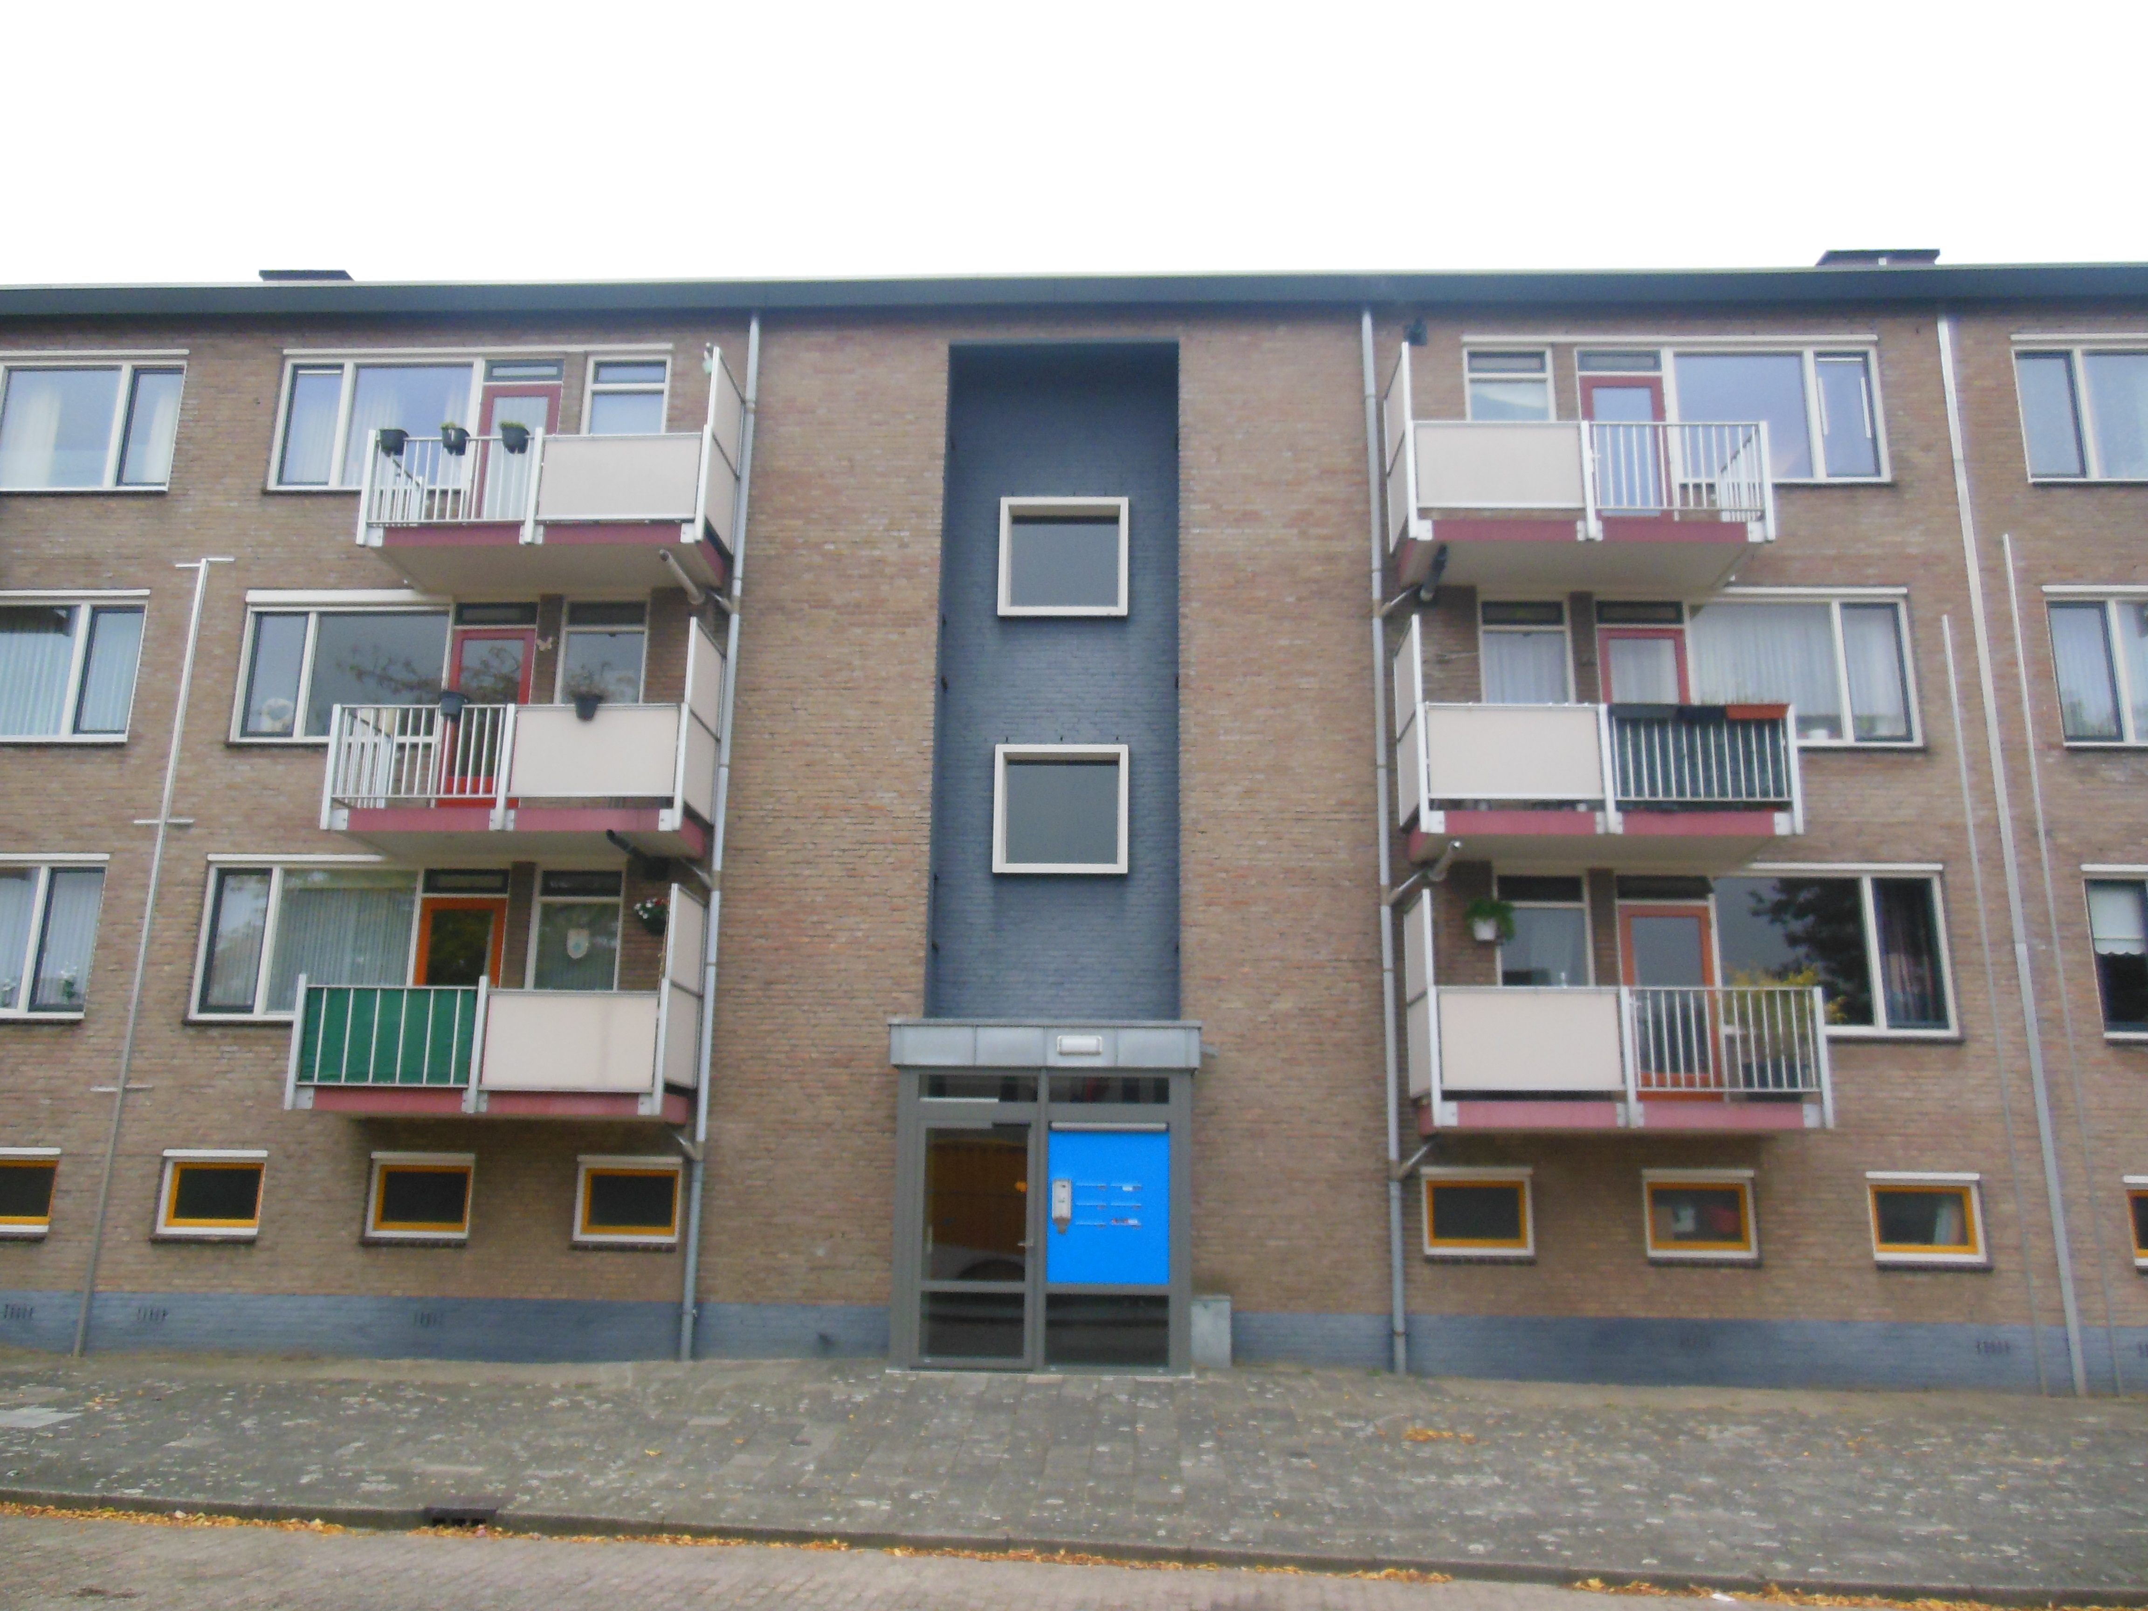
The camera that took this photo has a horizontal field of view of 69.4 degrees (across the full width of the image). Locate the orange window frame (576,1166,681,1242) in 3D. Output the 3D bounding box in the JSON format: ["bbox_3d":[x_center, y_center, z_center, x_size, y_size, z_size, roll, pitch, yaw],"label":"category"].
[{"bbox_3d":[-4.006,3.576,14.052,0.919,0.791,0.140,0,-13,2],"label":"orange window frame"}]

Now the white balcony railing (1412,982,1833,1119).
[{"bbox_3d":[4.567,2.168,13.278,3.240,1.146,1.140,0,-13,2],"label":"white balcony railing"}]

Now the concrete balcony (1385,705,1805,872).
[{"bbox_3d":[4.601,-0.184,13.874,3.240,1.170,1.260,0,-13,2],"label":"concrete balcony"}]

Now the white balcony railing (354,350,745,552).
[{"bbox_3d":[-4.884,-3.197,14.830,3.173,1.991,1.079,1,-13,1],"label":"white balcony railing"}]

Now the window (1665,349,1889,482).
[{"bbox_3d":[6.944,-3.832,15.301,2.028,1.441,0.120,0,-13,2],"label":"window"}]

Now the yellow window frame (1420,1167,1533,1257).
[{"bbox_3d":[3.555,3.609,13.652,0.943,0.696,0.110,0,-13,2],"label":"yellow window frame"}]

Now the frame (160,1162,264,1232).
[{"bbox_3d":[-7.859,3.580,14.213,0.909,0.608,0.100,0,-13,2],"label":"frame"}]

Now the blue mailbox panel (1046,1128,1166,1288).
[{"bbox_3d":[0.287,3.516,13.577,1.083,1.346,0.100,0,-13,2],"label":"blue mailbox panel"}]

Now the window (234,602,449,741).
[{"bbox_3d":[-7.148,-1.304,15.243,2.066,1.448,0.120,0,-13,2],"label":"window"}]

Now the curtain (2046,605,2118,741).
[{"bbox_3d":[9.720,-1.297,14.911,0.550,1.371,0.100,1,-13,1],"label":"curtain"}]

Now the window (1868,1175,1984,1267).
[{"bbox_3d":[7.491,3.662,13.659,0.969,0.698,0.120,1,-13,1],"label":"window"}]

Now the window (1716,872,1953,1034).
[{"bbox_3d":[6.880,1.356,14.070,2.042,1.484,0.120,0,-13,2],"label":"window"}]

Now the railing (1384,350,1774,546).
[{"bbox_3d":[4.654,-3.204,14.665,3.265,1.965,1.079,1,-13,1],"label":"railing"}]

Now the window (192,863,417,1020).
[{"bbox_3d":[-7.193,1.297,14.627,2.045,1.484,0.120,0,-13,2],"label":"window"}]

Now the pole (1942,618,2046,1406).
[{"bbox_3d":[8.311,1.598,14.028,0.054,6.991,0.054,1,-13,1],"label":"pole"}]

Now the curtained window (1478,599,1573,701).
[{"bbox_3d":[4.322,-1.282,14.849,0.870,1.408,0.120,0,-13,2],"label":"curtained window"}]

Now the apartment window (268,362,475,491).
[{"bbox_3d":[-7.118,-3.877,15.854,2.056,1.441,0.120,0,-13,2],"label":"apartment window"}]

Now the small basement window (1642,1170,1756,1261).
[{"bbox_3d":[5.509,3.620,13.698,0.960,0.772,0.130,1,-13,1],"label":"small basement window"}]

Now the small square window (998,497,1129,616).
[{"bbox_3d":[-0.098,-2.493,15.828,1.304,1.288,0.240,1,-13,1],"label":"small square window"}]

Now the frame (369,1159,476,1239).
[{"bbox_3d":[-5.891,3.556,14.029,0.937,0.696,0.110,0,-13,2],"label":"frame"}]

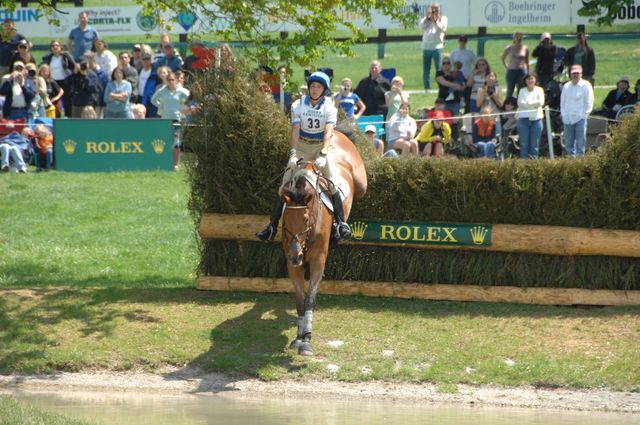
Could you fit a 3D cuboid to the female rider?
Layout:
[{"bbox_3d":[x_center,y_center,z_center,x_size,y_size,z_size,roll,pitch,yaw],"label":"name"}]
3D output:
[{"bbox_3d":[-0.141,-0.520,48.600,0.840,1.530,0.750,0,2,8],"label":"female rider"}]

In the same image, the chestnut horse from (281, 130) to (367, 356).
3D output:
[{"bbox_3d":[0.023,0.275,48.800,0.650,1.800,2.400,0,11,12],"label":"chestnut horse"}]

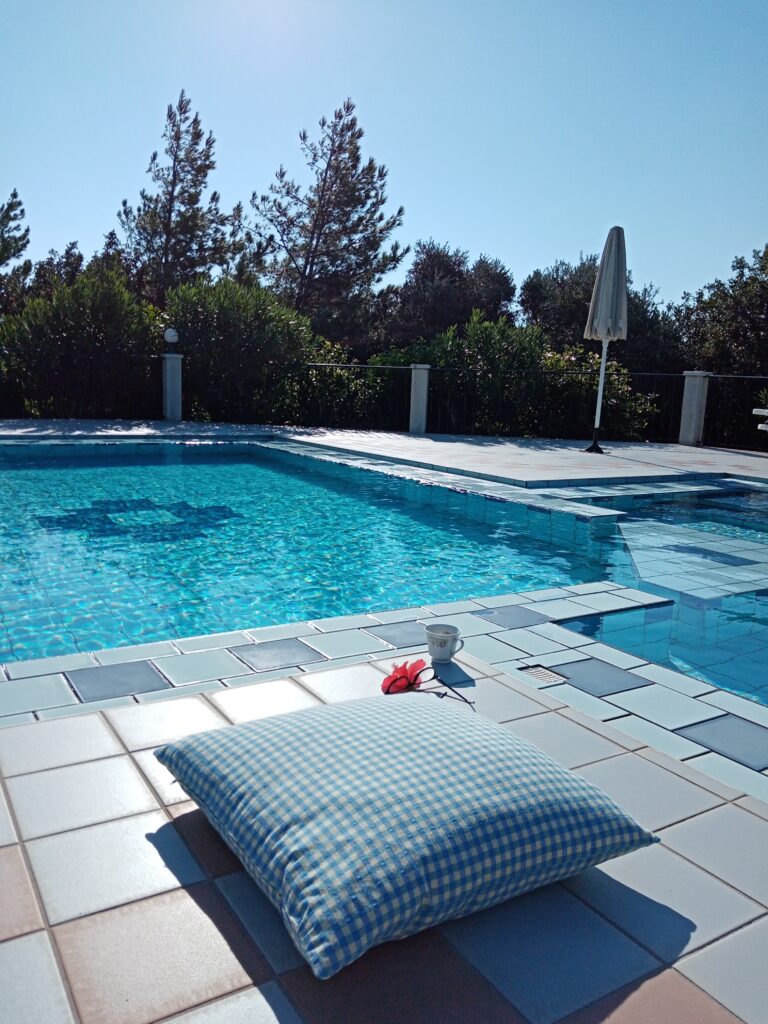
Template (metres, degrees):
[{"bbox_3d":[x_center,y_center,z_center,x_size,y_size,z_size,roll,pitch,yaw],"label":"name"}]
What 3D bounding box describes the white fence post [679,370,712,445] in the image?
[{"bbox_3d":[4.434,-1.467,10.995,0.280,0.990,0.280,11,12,42],"label":"white fence post"}]

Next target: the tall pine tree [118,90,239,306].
[{"bbox_3d":[-4.399,-5.297,16.271,2.600,6.740,2.600,0,10,-15],"label":"tall pine tree"}]

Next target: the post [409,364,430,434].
[{"bbox_3d":[0.516,-1.611,11.002,0.280,0.960,0.280,2,9,-3],"label":"post"}]

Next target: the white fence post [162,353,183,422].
[{"bbox_3d":[-3.161,-1.849,11.515,0.280,0.970,0.280,-2,10,-23],"label":"white fence post"}]

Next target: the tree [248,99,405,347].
[{"bbox_3d":[-1.256,-5.005,15.845,3.200,6.550,3.200,2,9,-4],"label":"tree"}]

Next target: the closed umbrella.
[{"bbox_3d":[2.507,-1.927,8.738,0.500,2.480,0.500,2,9,0],"label":"closed umbrella"}]

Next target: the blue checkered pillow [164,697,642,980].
[{"bbox_3d":[0.006,0.392,1.119,0.530,0.150,0.540,-4,11,-32],"label":"blue checkered pillow"}]

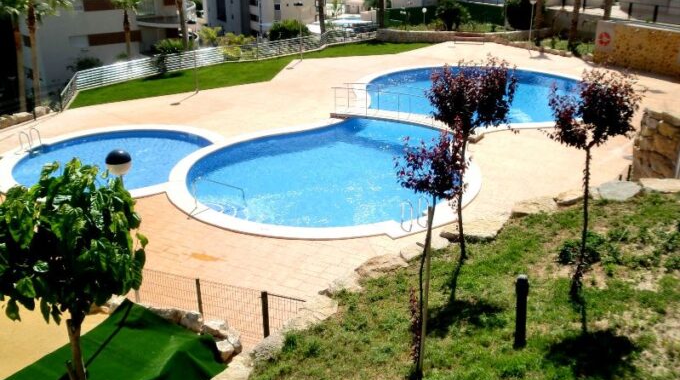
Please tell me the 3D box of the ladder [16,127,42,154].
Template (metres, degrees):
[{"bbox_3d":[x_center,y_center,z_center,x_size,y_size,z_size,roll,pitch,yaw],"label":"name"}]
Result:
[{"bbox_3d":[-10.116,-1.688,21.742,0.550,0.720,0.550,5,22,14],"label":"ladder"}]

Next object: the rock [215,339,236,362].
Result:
[{"bbox_3d":[-1.989,2.788,11.600,0.350,0.260,0.300,7,22,18],"label":"rock"}]

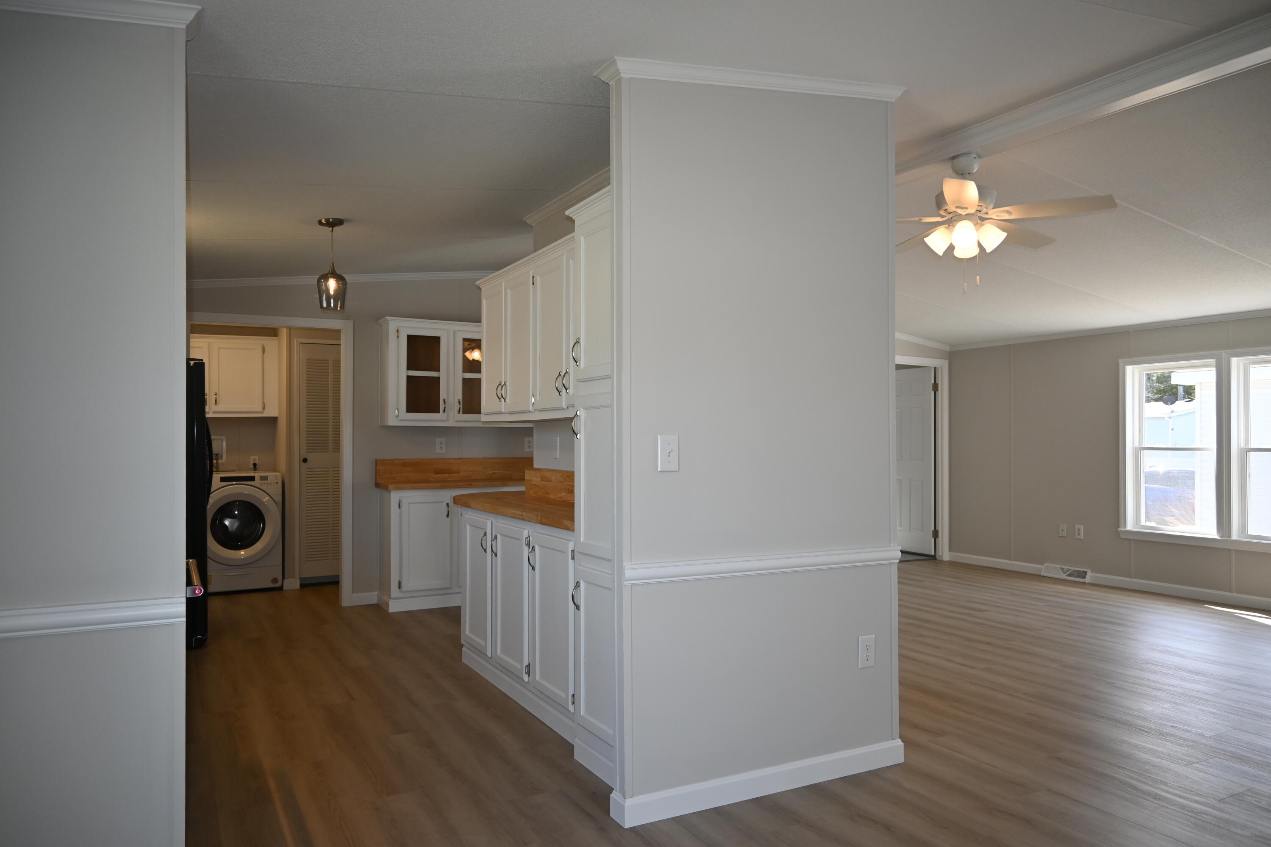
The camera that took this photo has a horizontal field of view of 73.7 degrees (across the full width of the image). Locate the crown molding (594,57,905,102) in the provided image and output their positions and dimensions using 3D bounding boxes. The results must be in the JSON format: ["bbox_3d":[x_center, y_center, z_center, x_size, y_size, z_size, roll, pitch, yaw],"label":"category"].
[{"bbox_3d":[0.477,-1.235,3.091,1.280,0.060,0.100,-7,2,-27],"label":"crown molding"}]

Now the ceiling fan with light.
[{"bbox_3d":[1.600,-1.050,4.100,1.280,0.500,1.280,0,-1,-29],"label":"ceiling fan with light"}]

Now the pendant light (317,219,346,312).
[{"bbox_3d":[-1.622,-0.847,4.536,0.150,0.493,0.150,1,-1,-29],"label":"pendant light"}]

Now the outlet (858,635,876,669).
[{"bbox_3d":[0.891,0.876,3.247,0.077,0.119,0.009,0,-1,-27],"label":"outlet"}]

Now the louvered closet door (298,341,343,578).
[{"bbox_3d":[-2.641,0.313,7.390,0.540,2.000,0.040,0,-1,-29],"label":"louvered closet door"}]

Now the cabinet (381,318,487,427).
[{"bbox_3d":[-1.435,-0.384,6.637,1.100,0.800,0.325,0,-1,-29],"label":"cabinet"}]

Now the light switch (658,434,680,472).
[{"bbox_3d":[0.115,0.102,2.858,0.076,0.119,0.012,0,-1,-27],"label":"light switch"}]

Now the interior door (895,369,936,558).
[{"bbox_3d":[2.948,0.403,9.165,0.035,1.968,0.730,1,-1,-29],"label":"interior door"}]

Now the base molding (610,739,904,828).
[{"bbox_3d":[0.477,1.256,3.028,1.204,0.083,0.108,1,-1,-28],"label":"base molding"}]

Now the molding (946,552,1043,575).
[{"bbox_3d":[3.499,1.366,8.322,0.014,0.083,1.093,1,-1,-29],"label":"molding"}]

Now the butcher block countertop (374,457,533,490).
[{"bbox_3d":[-1.249,0.385,6.548,1.400,0.224,0.400,1,-1,-29],"label":"butcher block countertop"}]

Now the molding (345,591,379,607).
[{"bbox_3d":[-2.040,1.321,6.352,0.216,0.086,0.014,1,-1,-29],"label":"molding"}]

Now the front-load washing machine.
[{"bbox_3d":[-3.495,0.902,7.402,0.670,0.965,0.770,1,-1,-29],"label":"front-load washing machine"}]

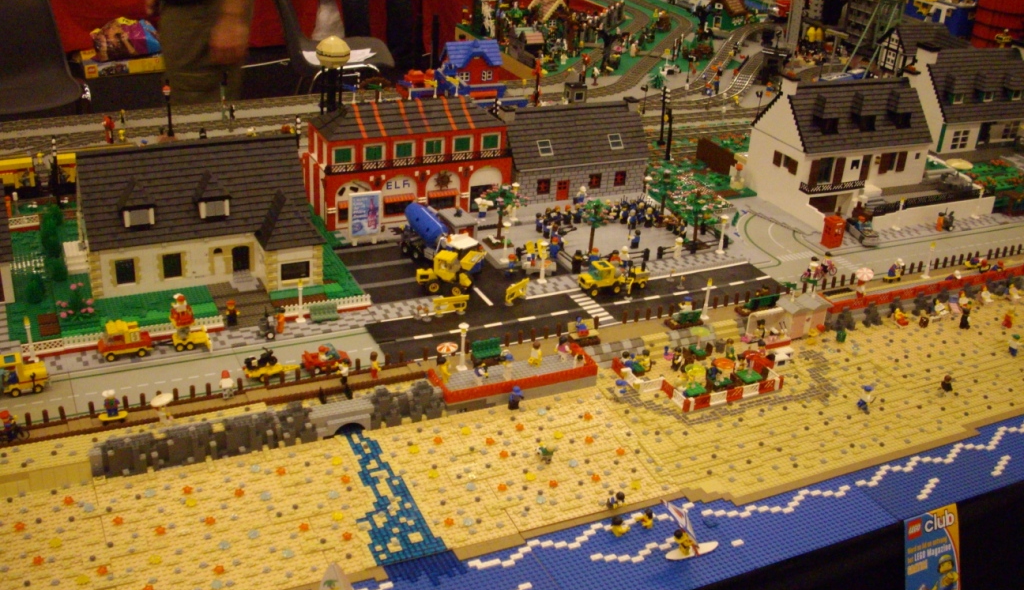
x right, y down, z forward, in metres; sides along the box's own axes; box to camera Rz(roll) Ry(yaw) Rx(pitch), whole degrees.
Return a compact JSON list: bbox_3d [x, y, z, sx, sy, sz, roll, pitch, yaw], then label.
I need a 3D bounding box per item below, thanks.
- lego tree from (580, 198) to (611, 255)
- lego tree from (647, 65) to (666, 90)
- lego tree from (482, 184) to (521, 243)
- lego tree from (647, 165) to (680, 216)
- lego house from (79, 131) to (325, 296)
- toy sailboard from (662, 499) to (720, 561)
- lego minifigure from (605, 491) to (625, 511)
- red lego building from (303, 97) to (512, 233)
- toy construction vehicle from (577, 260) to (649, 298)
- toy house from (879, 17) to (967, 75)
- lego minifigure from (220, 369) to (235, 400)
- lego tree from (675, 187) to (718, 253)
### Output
[{"bbox_3d":[0.158,-0.127,2.093,0.062,0.124,0.062,3,26,-1],"label":"lego tree"},{"bbox_3d":[0.440,-0.653,3.309,0.052,0.047,0.050,-9,29,-24],"label":"lego tree"},{"bbox_3d":[-0.015,-0.161,2.143,0.088,0.115,0.085,3,26,-1],"label":"lego tree"},{"bbox_3d":[0.321,-0.210,2.296,0.088,0.117,0.085,-9,29,-24],"label":"lego tree"},{"bbox_3d":[-0.559,-0.151,1.933,0.398,0.225,0.302,-9,29,-25],"label":"lego house"},{"bbox_3d":[0.232,0.296,1.408,0.090,0.092,0.032,-8,29,-22],"label":"toy sailboard"},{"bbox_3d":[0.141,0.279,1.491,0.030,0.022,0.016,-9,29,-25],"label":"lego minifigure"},{"bbox_3d":[-0.213,-0.292,2.259,0.407,0.233,0.174,-9,29,-25],"label":"red lego building"},{"bbox_3d":[0.182,-0.033,1.988,0.147,0.056,0.036,-9,29,-25],"label":"toy construction vehicle"},{"bbox_3d":[1.174,-0.691,3.122,0.244,0.151,0.164,-9,29,-25],"label":"toy house"},{"bbox_3d":[-0.416,0.131,1.598,0.024,0.042,0.015,-9,29,-24],"label":"lego minifigure"},{"bbox_3d":[0.377,-0.158,2.198,0.090,0.117,0.088,3,26,-1],"label":"lego tree"}]

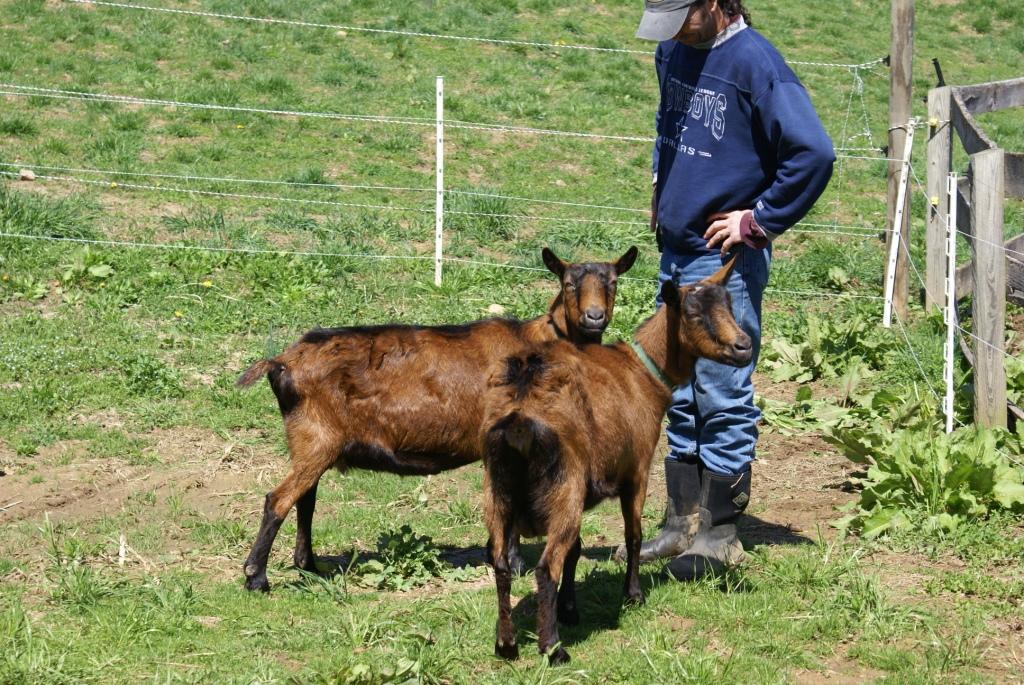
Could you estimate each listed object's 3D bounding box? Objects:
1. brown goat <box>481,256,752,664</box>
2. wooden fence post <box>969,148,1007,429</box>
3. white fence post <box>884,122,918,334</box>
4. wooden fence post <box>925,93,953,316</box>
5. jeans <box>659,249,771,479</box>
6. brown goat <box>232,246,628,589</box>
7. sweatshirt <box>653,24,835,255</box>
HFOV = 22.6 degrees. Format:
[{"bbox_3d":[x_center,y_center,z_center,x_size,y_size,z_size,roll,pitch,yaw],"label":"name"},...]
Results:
[{"bbox_3d":[0.281,0.275,6.824,0.440,0.950,0.960,3,8,25],"label":"brown goat"},{"bbox_3d":[1.833,-0.186,9.901,0.128,1.117,0.128,1,7,7],"label":"wooden fence post"},{"bbox_3d":[2.062,-0.631,13.650,0.040,1.112,0.040,7,-1,-1],"label":"white fence post"},{"bbox_3d":[2.348,-0.776,14.111,0.128,1.261,0.128,1,7,7],"label":"wooden fence post"},{"bbox_3d":[0.589,0.029,7.530,0.270,0.700,0.350,-6,10,-43],"label":"jeans"},{"bbox_3d":[-0.210,0.197,7.460,1.170,0.950,0.380,-2,7,-16],"label":"brown goat"},{"bbox_3d":[0.660,-0.587,7.404,0.360,0.670,0.560,-6,10,-43],"label":"sweatshirt"}]

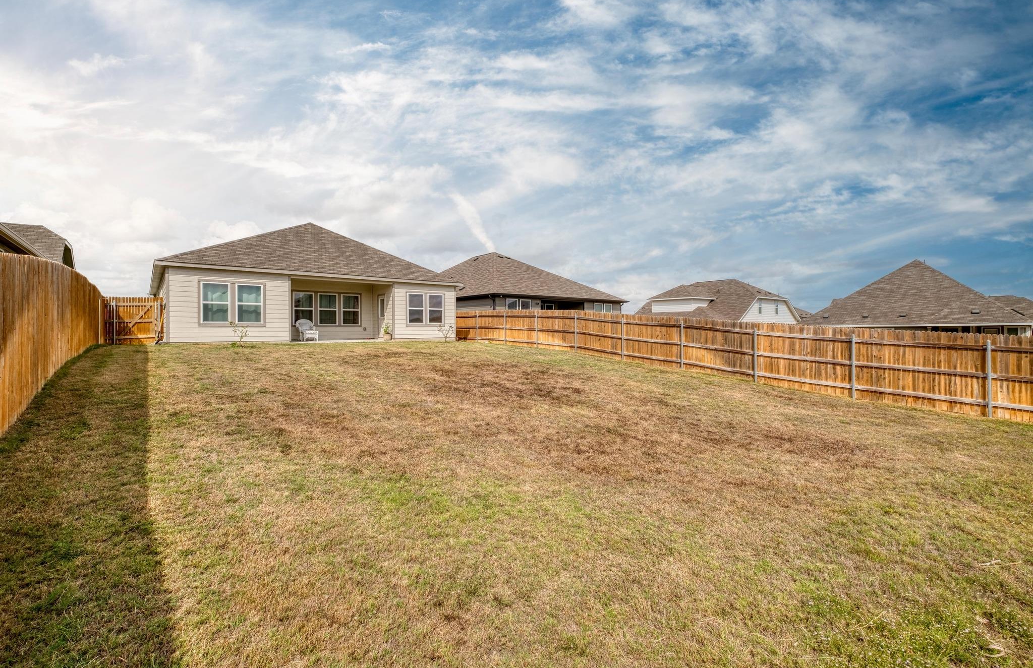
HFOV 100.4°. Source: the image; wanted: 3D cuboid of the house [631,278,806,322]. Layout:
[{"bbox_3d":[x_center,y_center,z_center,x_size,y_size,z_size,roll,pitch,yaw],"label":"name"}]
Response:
[{"bbox_3d":[24.500,-2.660,54.200,17.500,7.900,14.800,-1,1,-37],"label":"house"}]

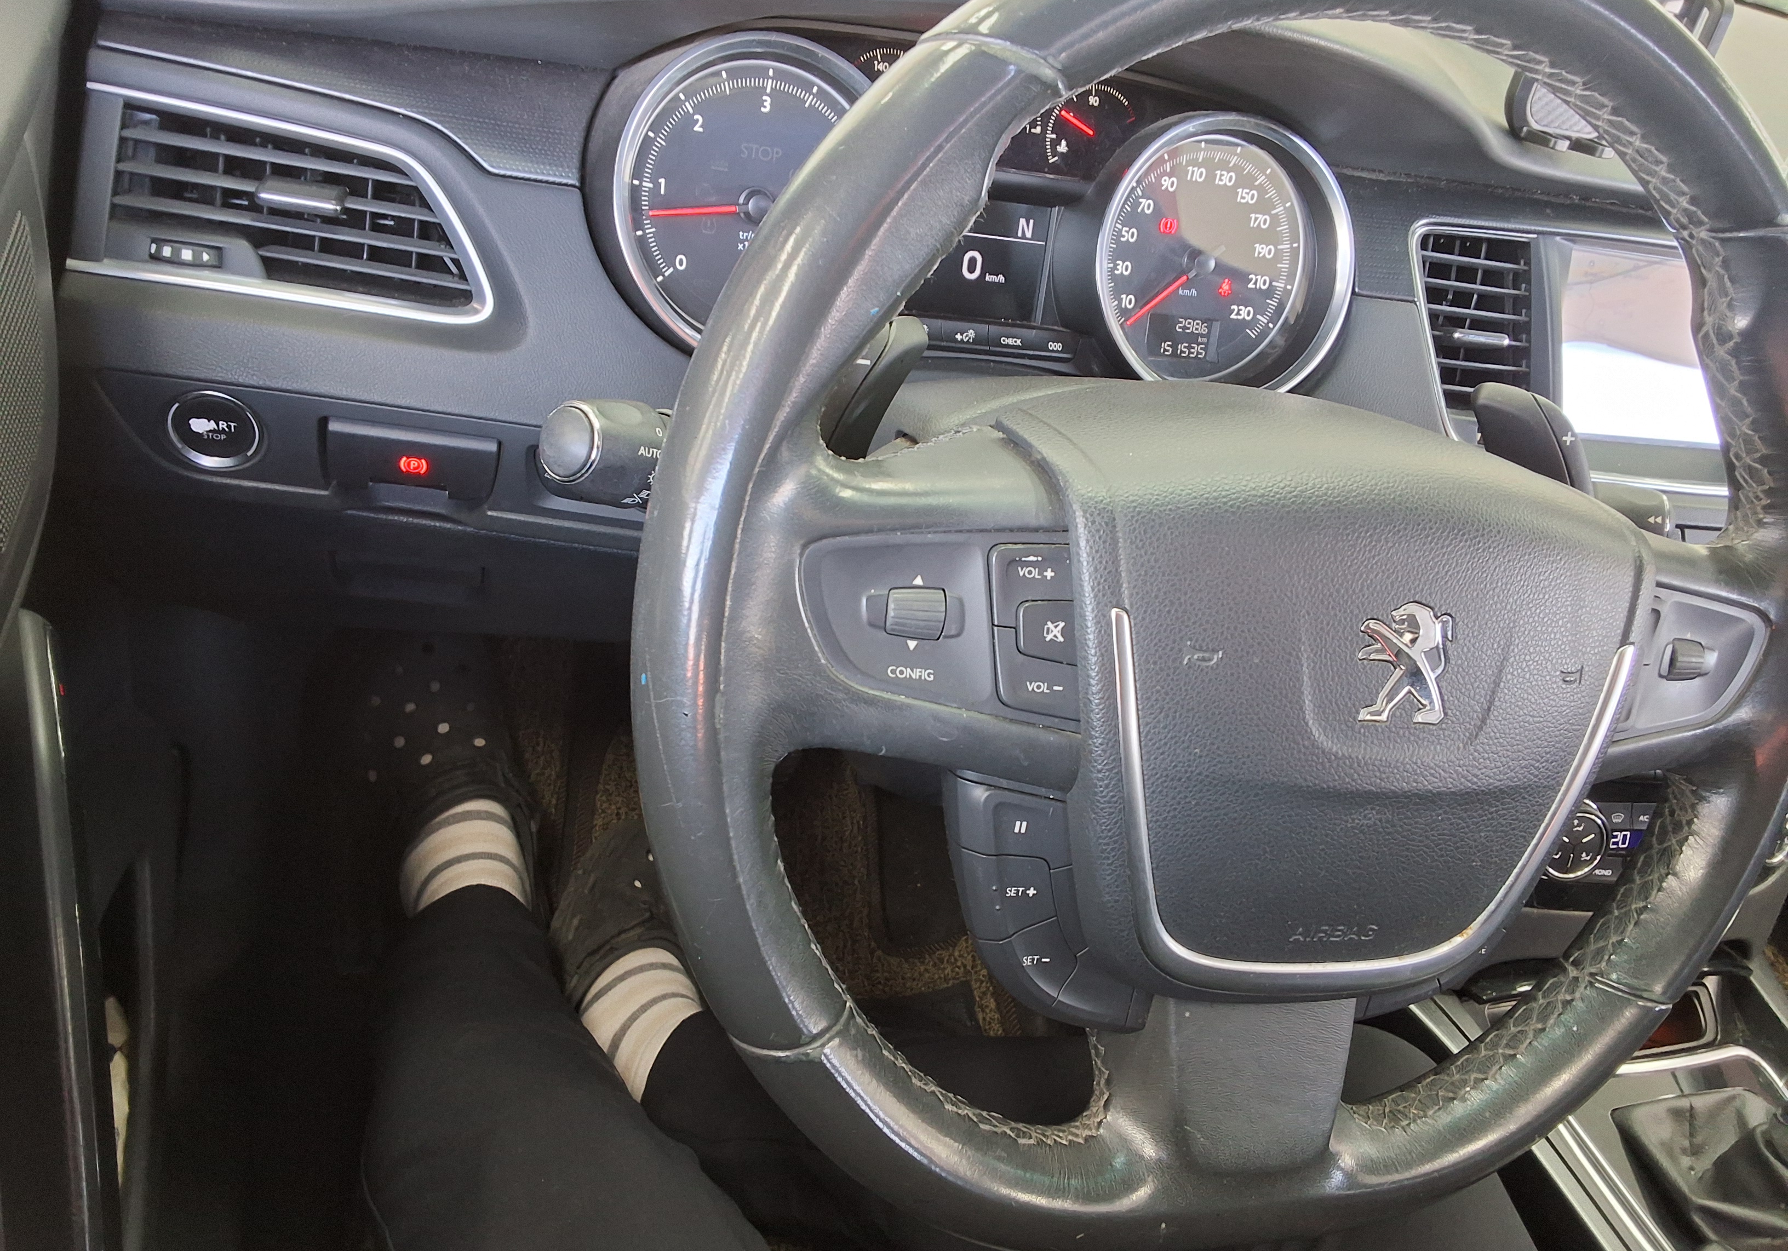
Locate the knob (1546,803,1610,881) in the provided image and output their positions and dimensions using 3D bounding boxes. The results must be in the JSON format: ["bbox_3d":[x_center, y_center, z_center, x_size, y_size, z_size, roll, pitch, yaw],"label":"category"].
[{"bbox_3d":[0.349,0.112,0.740,0.041,0.041,0.020,3,9,-17],"label":"knob"}]

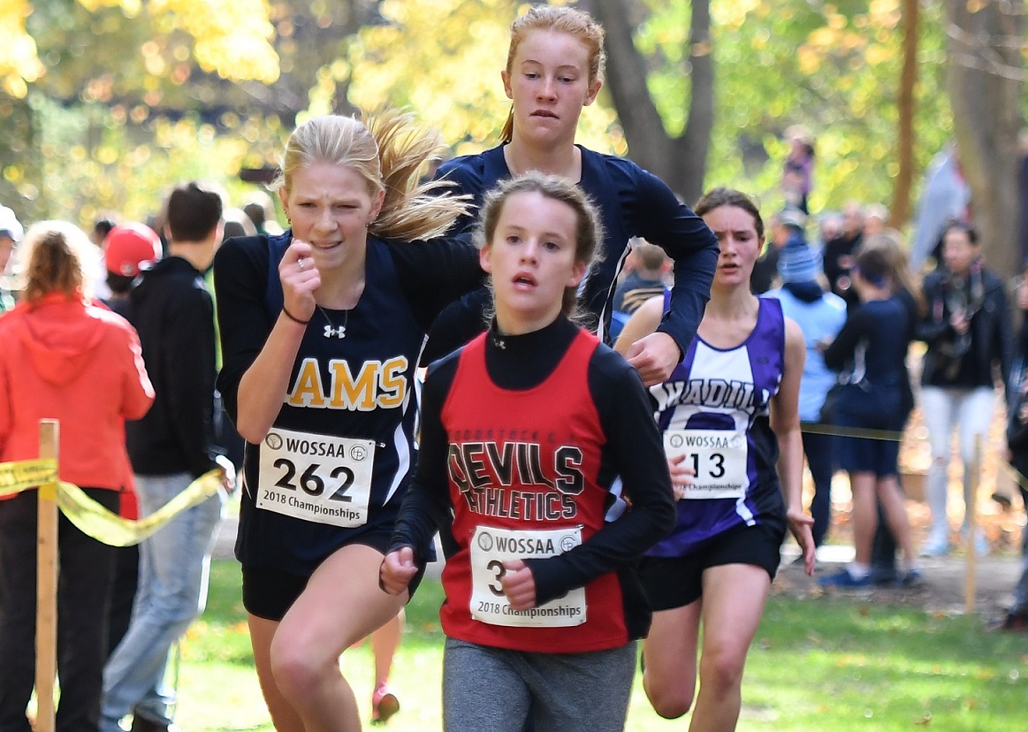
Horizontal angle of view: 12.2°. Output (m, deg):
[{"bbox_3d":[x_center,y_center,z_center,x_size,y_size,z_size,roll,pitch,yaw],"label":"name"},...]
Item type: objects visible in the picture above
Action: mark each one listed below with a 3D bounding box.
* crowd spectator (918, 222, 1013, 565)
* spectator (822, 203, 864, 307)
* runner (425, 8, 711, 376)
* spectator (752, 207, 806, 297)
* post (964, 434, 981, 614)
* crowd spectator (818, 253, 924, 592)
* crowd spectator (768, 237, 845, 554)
[{"bbox_3d":[2.259,0.116,24.011,0.500,1.680,0.380,0,1,12],"label":"crowd spectator"},{"bbox_3d":[2.074,-0.124,29.511,0.520,1.750,0.360,0,1,24],"label":"spectator"},{"bbox_3d":[0.084,0.269,7.961,0.530,1.740,0.750,0,1,3],"label":"runner"},{"bbox_3d":[1.611,-0.091,29.011,0.360,1.740,0.500,-1,1,-39],"label":"spectator"},{"bbox_3d":[1.956,0.671,20.405,0.042,0.768,0.042,3,1,0],"label":"post"},{"bbox_3d":[1.659,0.235,22.210,0.420,1.580,0.420,1,1,41],"label":"crowd spectator"},{"bbox_3d":[1.462,0.144,24.010,0.470,1.630,0.360,0,1,-18],"label":"crowd spectator"}]

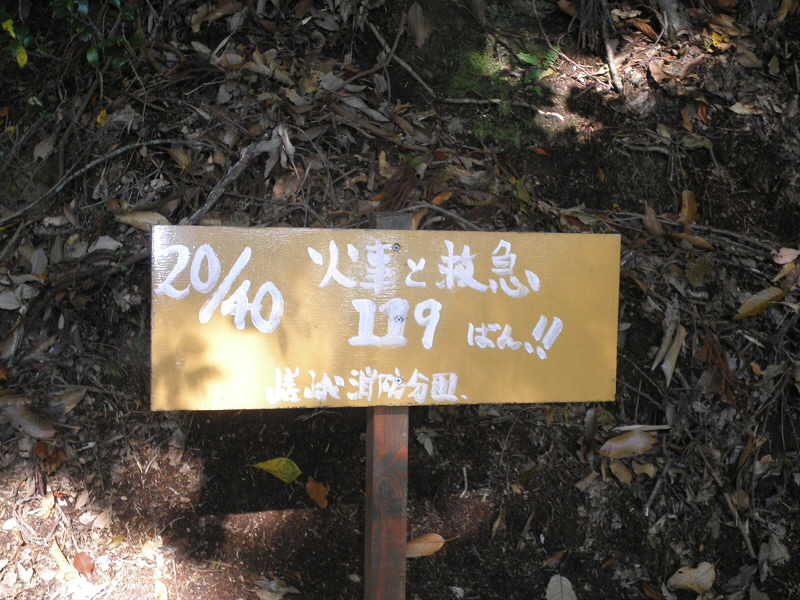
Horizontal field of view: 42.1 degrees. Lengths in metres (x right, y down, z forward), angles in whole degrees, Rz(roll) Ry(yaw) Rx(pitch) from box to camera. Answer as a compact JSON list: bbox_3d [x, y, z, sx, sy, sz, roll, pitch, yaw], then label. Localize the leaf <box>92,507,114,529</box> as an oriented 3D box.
[{"bbox_3d":[-0.415,0.302,1.448,0.019,0.035,0.010,38,-21,17],"label":"leaf"}]

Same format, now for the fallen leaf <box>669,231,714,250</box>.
[{"bbox_3d":[0.513,-0.104,1.829,0.086,0.020,0.015,18,-32,2],"label":"fallen leaf"}]

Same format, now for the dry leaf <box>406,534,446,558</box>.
[{"bbox_3d":[0.028,0.353,1.482,0.086,0.027,0.015,-11,-28,-15],"label":"dry leaf"}]

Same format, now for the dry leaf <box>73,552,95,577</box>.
[{"bbox_3d":[-0.421,0.355,1.395,0.025,0.038,0.007,-17,-35,-12],"label":"dry leaf"}]

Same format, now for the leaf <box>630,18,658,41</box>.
[{"bbox_3d":[0.433,-0.483,1.846,0.066,0.026,0.014,41,-20,18],"label":"leaf"}]

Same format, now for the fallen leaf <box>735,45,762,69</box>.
[{"bbox_3d":[0.612,-0.432,1.820,0.033,0.061,0.014,-38,-21,-17],"label":"fallen leaf"}]

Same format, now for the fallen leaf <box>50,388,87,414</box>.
[{"bbox_3d":[-0.495,0.149,1.567,0.056,0.011,0.029,-36,61,-24],"label":"fallen leaf"}]

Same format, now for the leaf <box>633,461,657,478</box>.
[{"bbox_3d":[0.350,0.242,1.489,0.036,0.009,0.021,24,57,17],"label":"leaf"}]

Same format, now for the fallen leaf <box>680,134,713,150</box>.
[{"bbox_3d":[0.497,-0.264,1.735,0.051,0.027,0.014,6,-27,3],"label":"fallen leaf"}]

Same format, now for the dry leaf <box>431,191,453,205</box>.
[{"bbox_3d":[0.076,-0.183,1.843,0.048,0.008,0.019,-31,59,-21],"label":"dry leaf"}]

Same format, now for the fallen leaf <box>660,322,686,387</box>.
[{"bbox_3d":[0.453,0.088,1.703,0.019,0.124,0.018,21,-31,5],"label":"fallen leaf"}]

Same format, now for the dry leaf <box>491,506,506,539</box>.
[{"bbox_3d":[0.135,0.307,1.435,0.012,0.051,0.010,15,-35,11],"label":"dry leaf"}]

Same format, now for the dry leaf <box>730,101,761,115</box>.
[{"bbox_3d":[0.663,-0.365,1.995,0.068,0.034,0.010,7,-37,5],"label":"dry leaf"}]

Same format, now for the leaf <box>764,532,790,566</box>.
[{"bbox_3d":[0.519,0.339,1.425,0.036,0.046,0.018,-7,-27,-4],"label":"leaf"}]

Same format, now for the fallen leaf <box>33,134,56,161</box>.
[{"bbox_3d":[-0.656,-0.283,1.927,0.030,0.071,0.010,11,-36,8],"label":"fallen leaf"}]

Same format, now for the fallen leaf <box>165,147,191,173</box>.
[{"bbox_3d":[-0.410,-0.257,1.905,0.027,0.012,0.080,-31,59,-21],"label":"fallen leaf"}]

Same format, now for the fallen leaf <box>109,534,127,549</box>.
[{"bbox_3d":[-0.385,0.329,1.417,0.029,0.007,0.011,-33,60,-22],"label":"fallen leaf"}]

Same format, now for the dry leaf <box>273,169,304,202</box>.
[{"bbox_3d":[-0.186,-0.203,1.783,0.040,0.071,0.015,32,-30,11],"label":"dry leaf"}]

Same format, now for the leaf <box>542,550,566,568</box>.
[{"bbox_3d":[0.212,0.353,1.422,0.040,0.012,0.010,-31,-23,-15],"label":"leaf"}]

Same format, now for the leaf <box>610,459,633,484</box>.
[{"bbox_3d":[0.316,0.247,1.484,0.019,0.008,0.044,-24,57,-17],"label":"leaf"}]

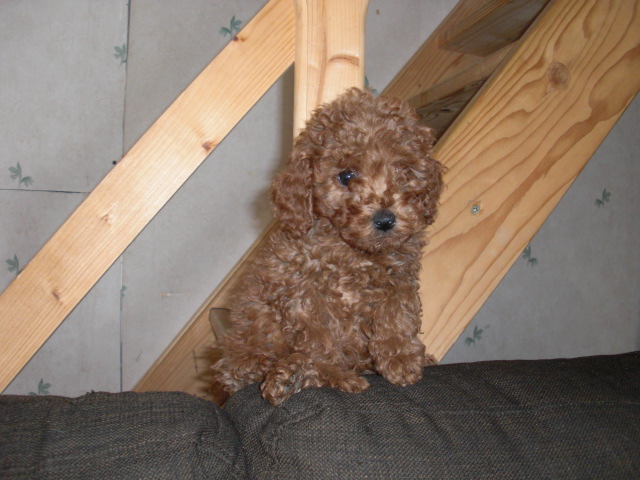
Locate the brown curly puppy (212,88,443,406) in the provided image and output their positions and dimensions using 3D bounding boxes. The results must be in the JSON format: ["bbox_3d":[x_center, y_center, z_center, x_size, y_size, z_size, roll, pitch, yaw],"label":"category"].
[{"bbox_3d":[0.006,0.006,0.640,0.160,0.270,0.195,-1,3,-35],"label":"brown curly puppy"}]

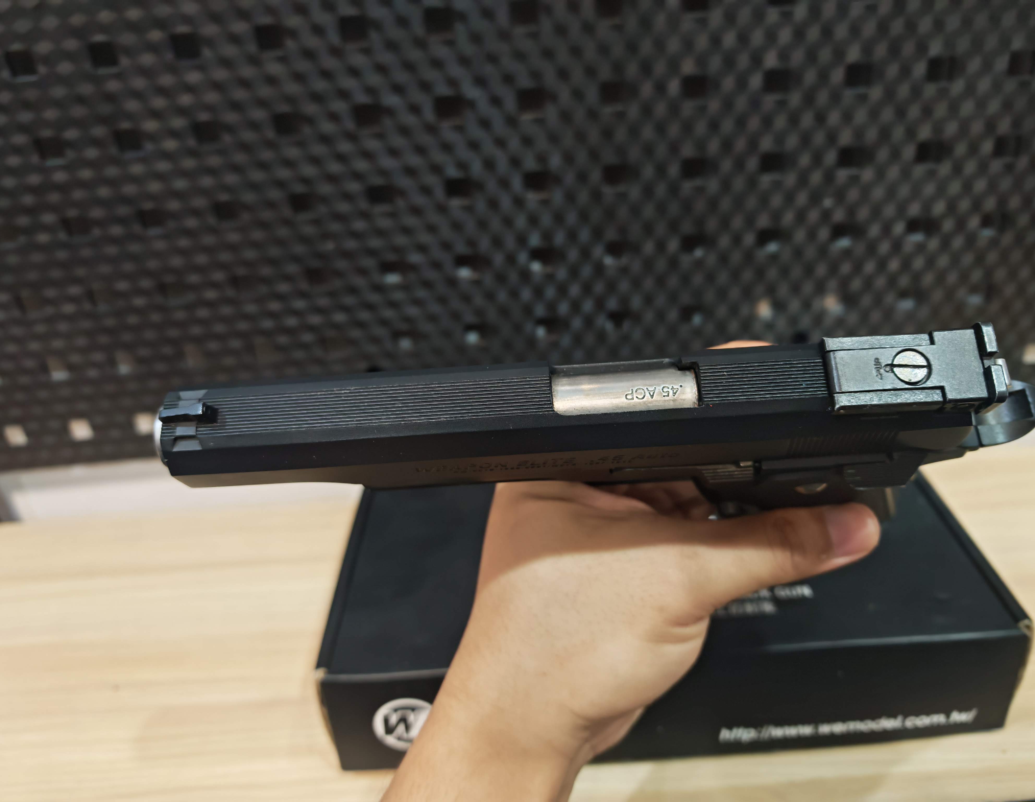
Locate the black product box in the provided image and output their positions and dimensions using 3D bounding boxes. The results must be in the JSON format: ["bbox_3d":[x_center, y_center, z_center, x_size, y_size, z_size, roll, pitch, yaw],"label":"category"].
[{"bbox_3d":[0.053,0.071,0.338,0.249,0.050,0.162,-5,27,1],"label":"black product box"}]

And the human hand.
[{"bbox_3d":[0.037,0.051,0.219,0.110,0.087,0.165,10,55,27],"label":"human hand"}]

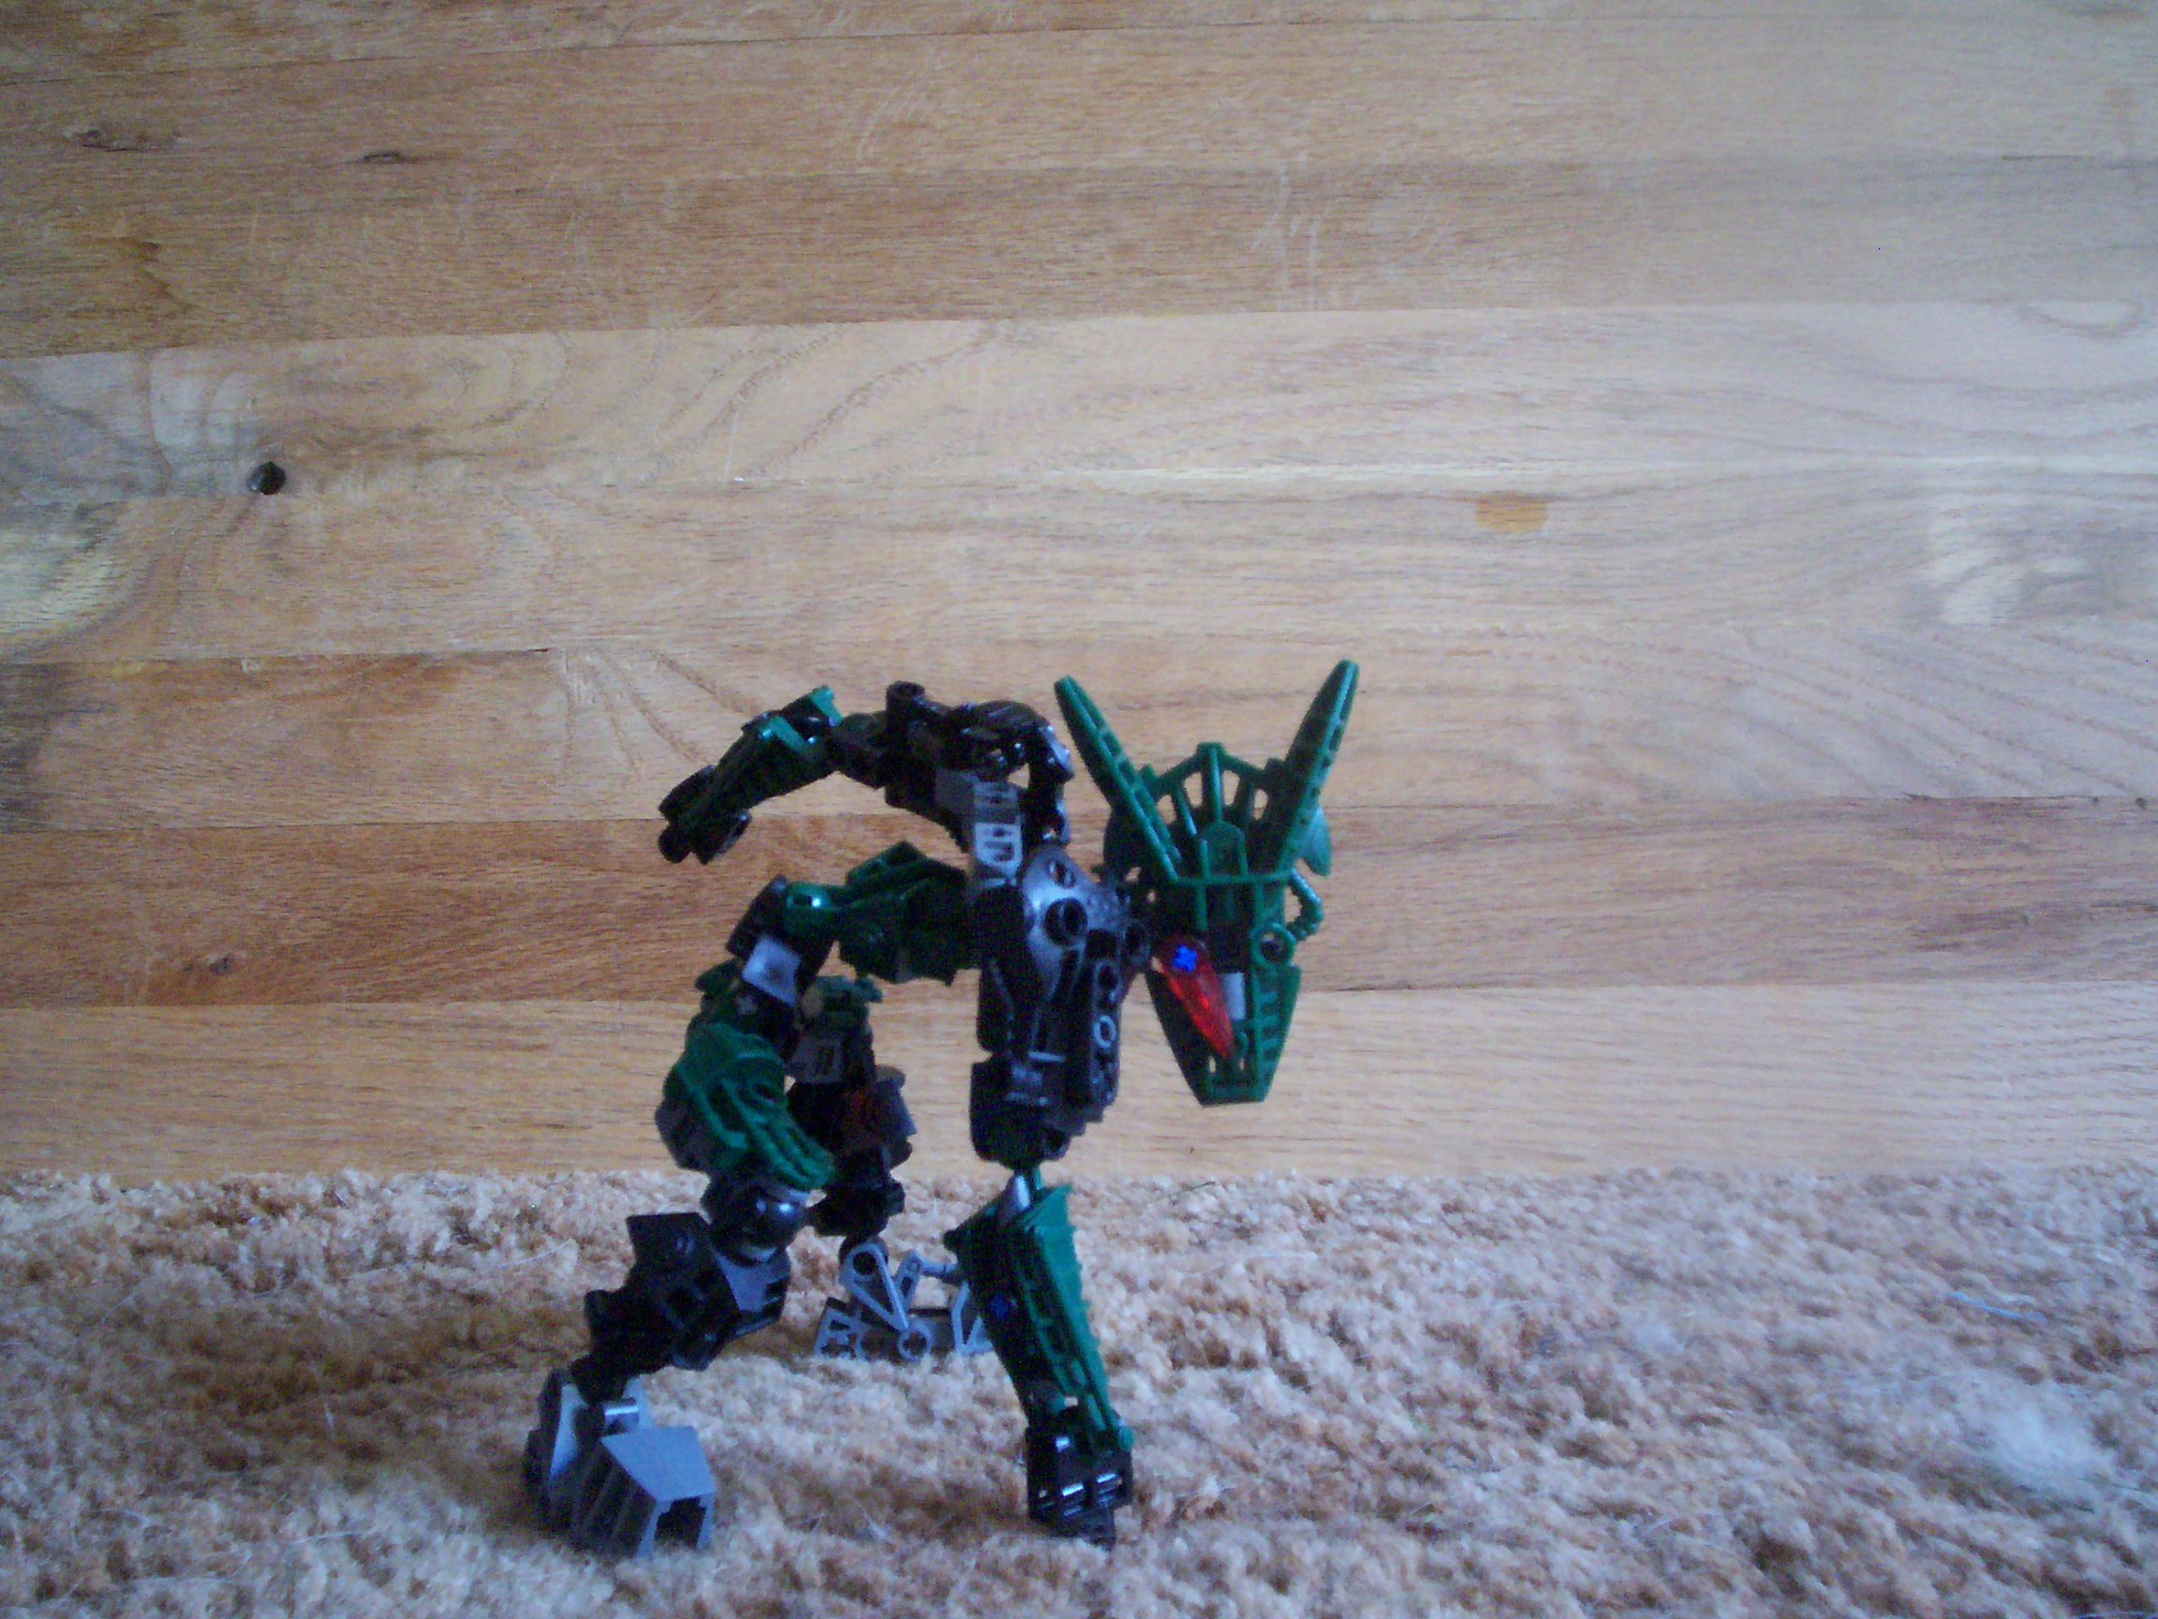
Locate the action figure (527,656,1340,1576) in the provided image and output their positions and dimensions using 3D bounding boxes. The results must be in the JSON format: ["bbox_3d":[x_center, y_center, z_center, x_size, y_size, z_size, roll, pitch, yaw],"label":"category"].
[{"bbox_3d":[-0.021,0.050,0.439,0.141,0.154,0.152,0,2,25],"label":"action figure"}]

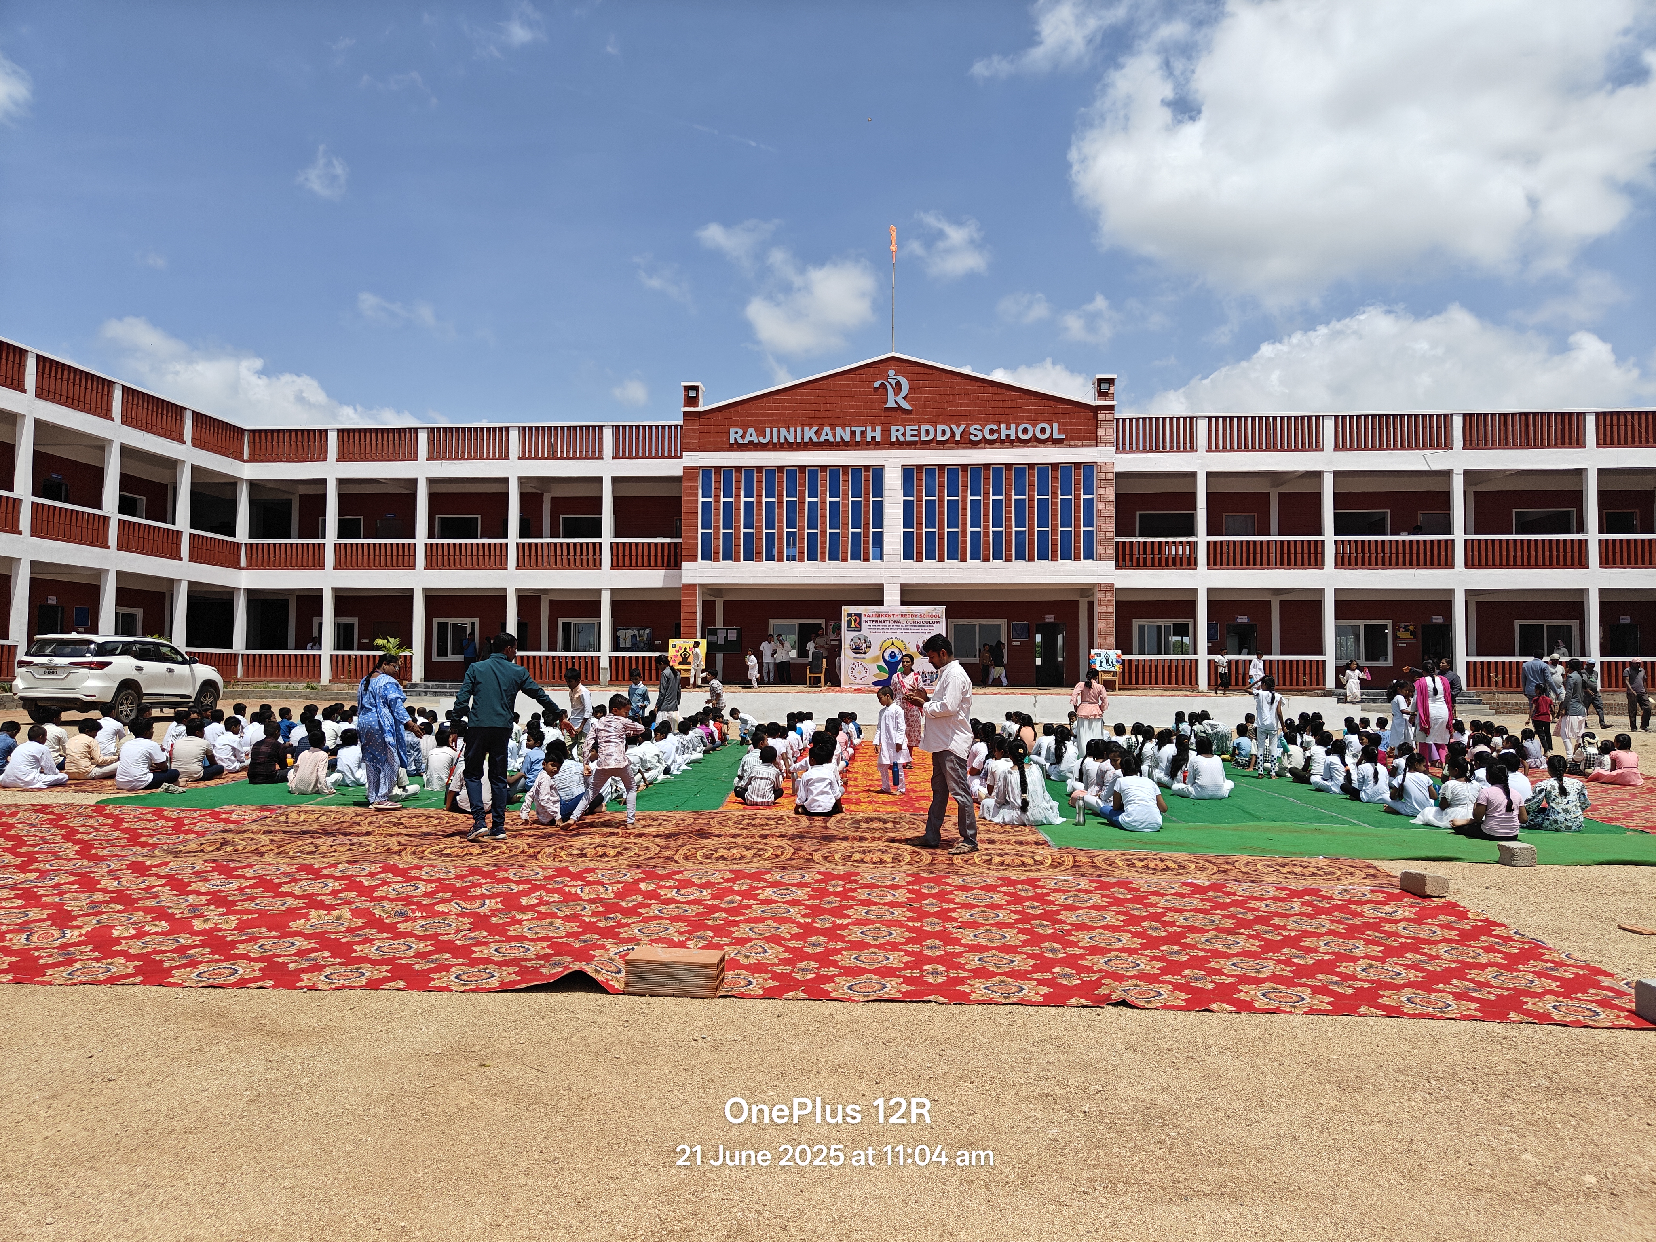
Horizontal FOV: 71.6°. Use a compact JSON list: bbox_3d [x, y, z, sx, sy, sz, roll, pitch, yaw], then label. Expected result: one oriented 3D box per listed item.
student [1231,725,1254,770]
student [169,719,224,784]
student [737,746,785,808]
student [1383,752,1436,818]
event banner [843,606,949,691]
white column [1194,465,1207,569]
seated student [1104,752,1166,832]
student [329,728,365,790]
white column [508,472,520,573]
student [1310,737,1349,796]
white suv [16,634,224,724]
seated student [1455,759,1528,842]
[{"bbox_3d":[5.869,1.767,16.251,0.380,0.622,0.450,1,-2,-5],"label":"student"},{"bbox_3d":[-7.620,1.548,13.873,0.540,0.726,0.560,0,-2,20],"label":"student"},{"bbox_3d":[-0.696,1.577,11.938,0.510,0.632,0.500,0,-3,0],"label":"student"},{"bbox_3d":[5.863,1.622,11.559,0.420,0.624,0.480,1,-3,-5],"label":"student"},{"bbox_3d":[1.913,0.758,33.290,3.031,2.393,0.080,0,-3,5],"label":"event banner"},{"bbox_3d":[11.715,-3.184,36.000,0.290,3.150,0.290,0,-2,5],"label":"white column"},{"bbox_3d":[2.720,1.499,10.214,0.580,0.670,0.600,1,-3,-13],"label":"seated student"},{"bbox_3d":[-5.504,1.564,13.313,0.460,0.683,0.500,0,-3,0],"label":"student"},{"bbox_3d":[-9.782,-3.106,35.800,0.280,3.020,0.280,0,-2,5],"label":"white column"},{"bbox_3d":[5.884,1.675,13.466,0.400,0.662,0.450,1,-3,-12],"label":"student"},{"bbox_3d":[-15.300,1.265,25.200,1.855,1.820,4.790,0,-2,5],"label":"white suv"},{"bbox_3d":[5.679,1.523,9.864,0.530,0.635,0.570,0,-2,0],"label":"seated student"}]

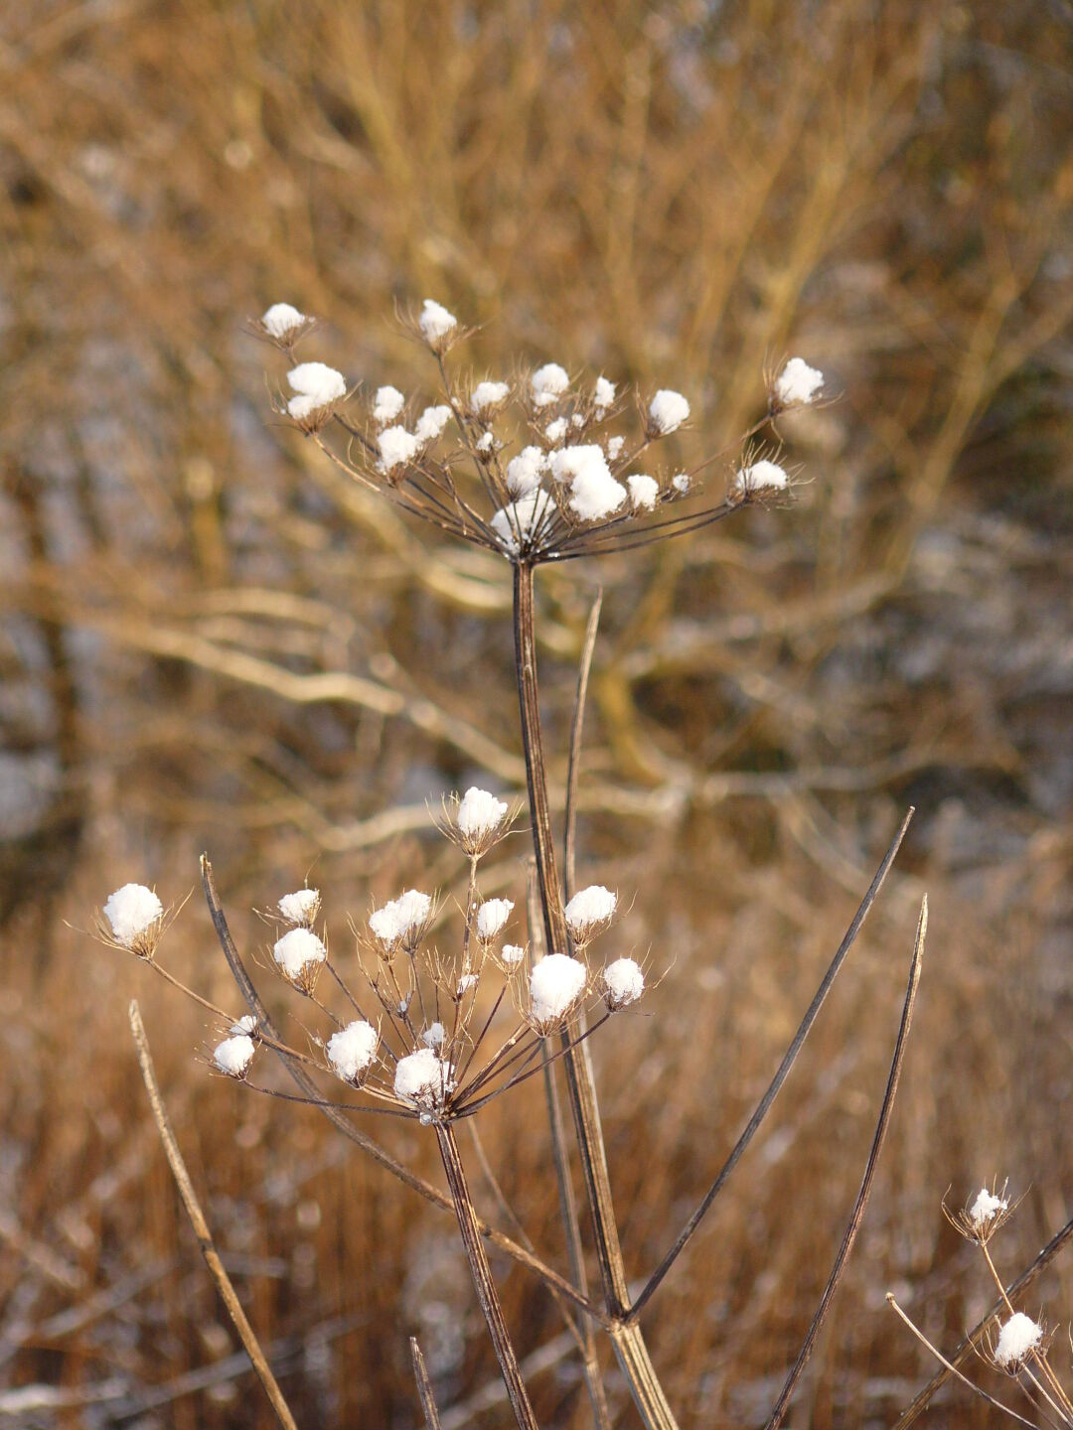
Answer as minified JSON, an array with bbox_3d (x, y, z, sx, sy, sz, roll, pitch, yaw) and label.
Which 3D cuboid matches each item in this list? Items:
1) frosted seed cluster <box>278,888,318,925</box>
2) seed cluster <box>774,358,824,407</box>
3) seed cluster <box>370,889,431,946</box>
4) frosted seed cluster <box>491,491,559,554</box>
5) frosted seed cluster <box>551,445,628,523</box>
[{"bbox_3d":[-0.073,0.059,1.870,0.013,0.011,0.012,0,6,0],"label":"frosted seed cluster"},{"bbox_3d":[0.083,-0.105,1.917,0.015,0.015,0.014,0,8,0],"label":"seed cluster"},{"bbox_3d":[-0.042,0.063,1.877,0.019,0.017,0.014,0,8,0],"label":"seed cluster"},{"bbox_3d":[-0.004,-0.060,1.900,0.021,0.019,0.020,0,6,0],"label":"frosted seed cluster"},{"bbox_3d":[0.016,-0.071,1.865,0.023,0.023,0.020,0,8,0],"label":"frosted seed cluster"}]

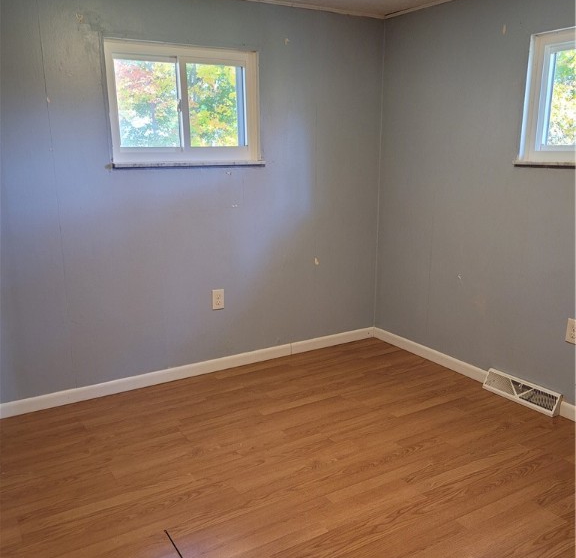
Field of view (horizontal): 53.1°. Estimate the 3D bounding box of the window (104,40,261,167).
[{"bbox_3d":[-0.581,-1.002,3.364,0.928,0.665,0.095,-8,15,-30],"label":"window"}]

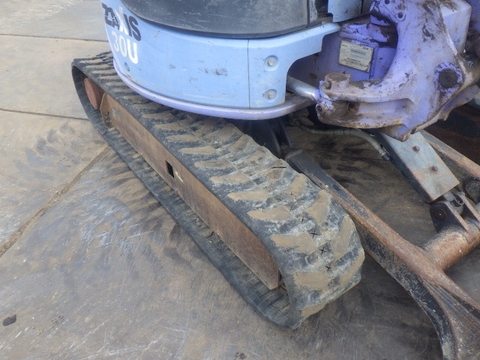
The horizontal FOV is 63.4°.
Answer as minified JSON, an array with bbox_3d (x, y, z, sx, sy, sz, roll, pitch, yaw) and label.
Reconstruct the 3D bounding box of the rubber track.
[{"bbox_3d":[-0.328,-0.149,1.947,0.295,0.509,2.134,-25,43,-27],"label":"rubber track"}]

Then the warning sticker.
[{"bbox_3d":[0.438,-0.469,1.470,0.132,0.092,0.005,29,47,33],"label":"warning sticker"}]

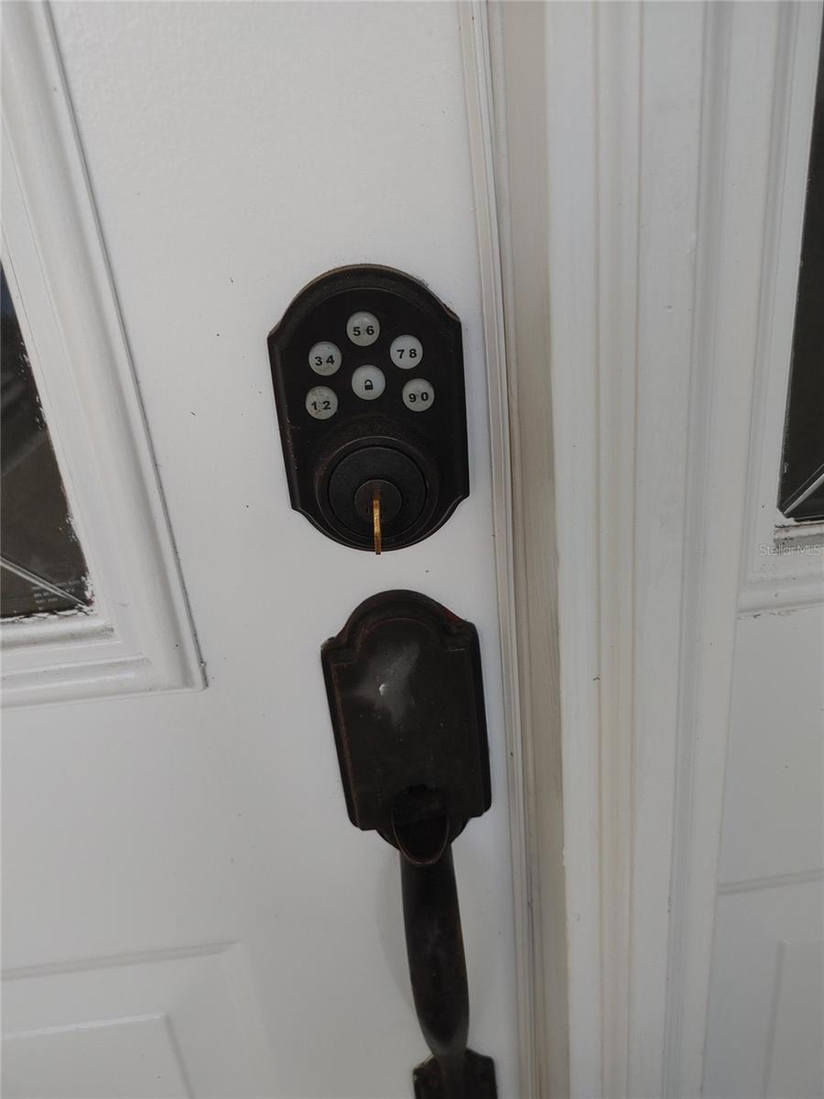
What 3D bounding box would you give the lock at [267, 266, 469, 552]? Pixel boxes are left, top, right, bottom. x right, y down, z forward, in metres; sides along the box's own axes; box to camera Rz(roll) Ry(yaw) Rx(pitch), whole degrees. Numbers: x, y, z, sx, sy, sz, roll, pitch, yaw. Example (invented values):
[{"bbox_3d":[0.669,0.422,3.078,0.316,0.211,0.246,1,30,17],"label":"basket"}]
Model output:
[{"bbox_3d":[-0.015,-0.051,0.336,0.077,0.122,0.030,-6,24,-2],"label":"lock"}]

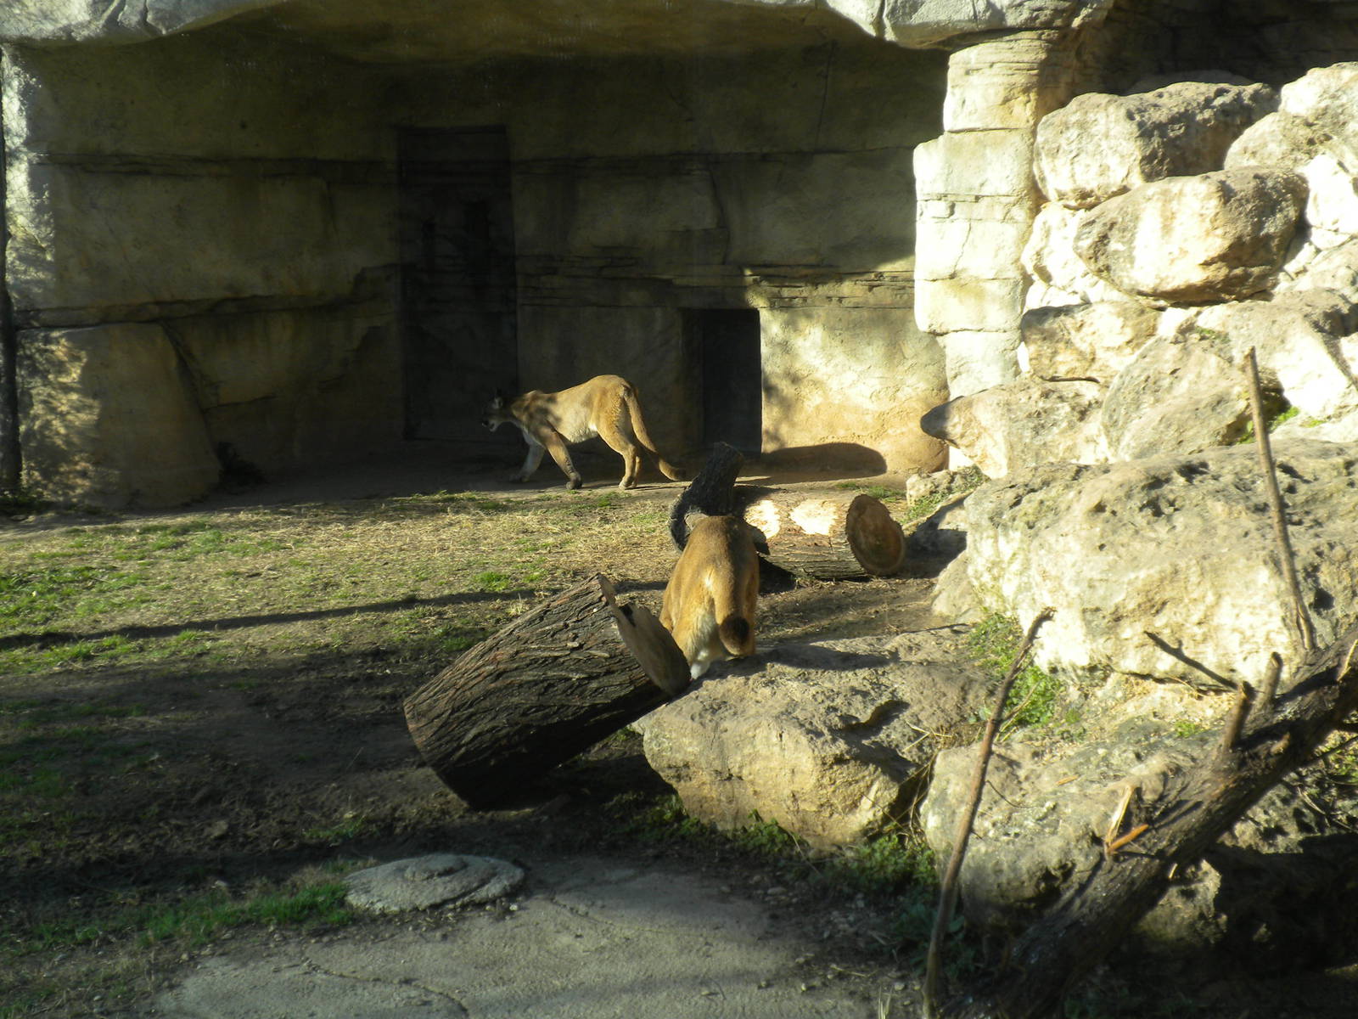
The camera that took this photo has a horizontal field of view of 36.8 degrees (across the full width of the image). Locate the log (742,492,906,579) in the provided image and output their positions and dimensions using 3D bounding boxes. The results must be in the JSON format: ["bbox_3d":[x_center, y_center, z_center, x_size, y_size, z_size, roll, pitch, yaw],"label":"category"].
[{"bbox_3d":[0.603,0.104,9.877,0.820,0.400,0.400,5,10,35],"label":"log"}]

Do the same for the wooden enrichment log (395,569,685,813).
[{"bbox_3d":[-0.380,0.500,5.943,0.700,0.400,0.400,-31,4,9],"label":"wooden enrichment log"}]

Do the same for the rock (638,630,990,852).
[{"bbox_3d":[0.373,0.568,5.207,0.680,0.380,0.800,4,10,33],"label":"rock"}]

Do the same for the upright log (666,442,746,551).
[{"bbox_3d":[0.139,-0.050,10.100,0.300,0.540,0.300,14,8,-2],"label":"upright log"}]

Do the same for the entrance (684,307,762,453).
[{"bbox_3d":[0.311,-0.800,12.665,0.570,0.920,0.220,4,10,35],"label":"entrance"}]

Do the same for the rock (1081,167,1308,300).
[{"bbox_3d":[2.560,-1.366,10.200,1.030,0.630,0.750,-4,9,-20],"label":"rock"}]

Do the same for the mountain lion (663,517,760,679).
[{"bbox_3d":[0.116,0.378,6.990,0.340,0.680,1.200,0,8,4],"label":"mountain lion"}]

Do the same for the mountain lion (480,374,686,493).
[{"bbox_3d":[-0.575,-0.478,12.500,1.200,0.690,0.280,2,8,17],"label":"mountain lion"}]

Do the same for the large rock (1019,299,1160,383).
[{"bbox_3d":[2.070,-0.844,10.300,0.660,0.400,0.500,-3,8,-10],"label":"large rock"}]

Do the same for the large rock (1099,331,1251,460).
[{"bbox_3d":[2.407,-0.523,9.900,0.680,0.620,0.550,-1,8,0],"label":"large rock"}]

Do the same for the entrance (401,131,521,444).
[{"bbox_3d":[-1.486,-1.514,13.700,0.770,2.100,0.300,-1,8,0],"label":"entrance"}]

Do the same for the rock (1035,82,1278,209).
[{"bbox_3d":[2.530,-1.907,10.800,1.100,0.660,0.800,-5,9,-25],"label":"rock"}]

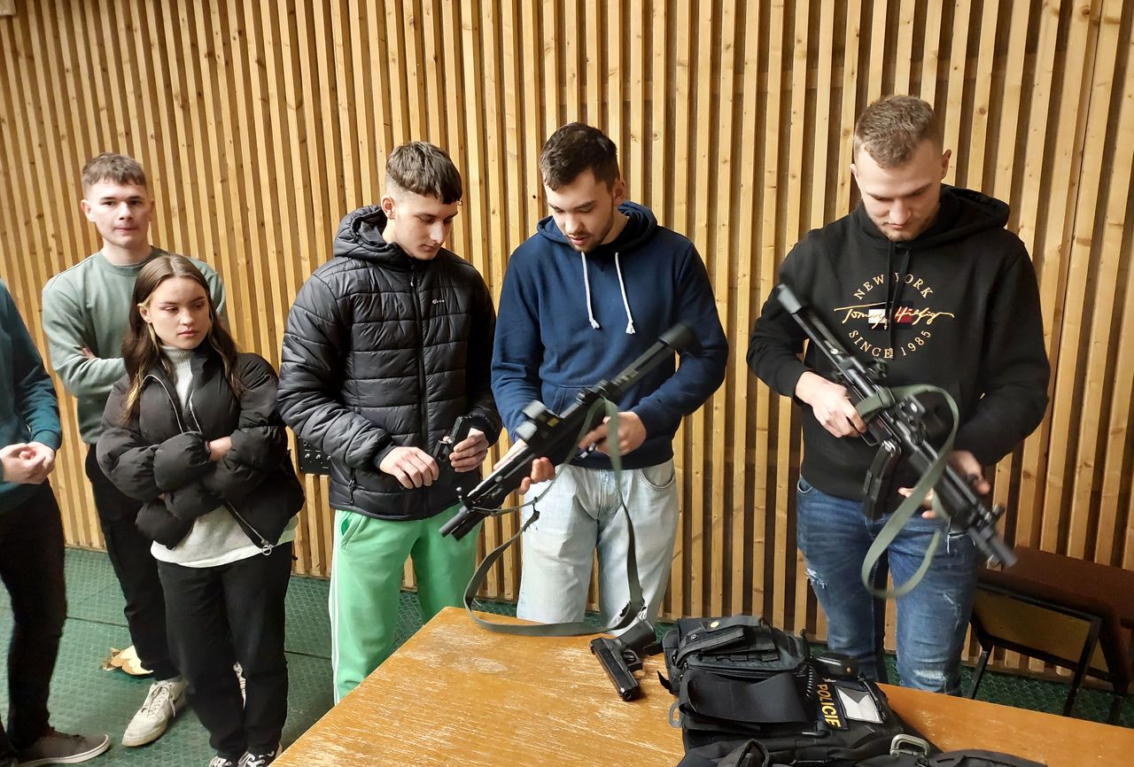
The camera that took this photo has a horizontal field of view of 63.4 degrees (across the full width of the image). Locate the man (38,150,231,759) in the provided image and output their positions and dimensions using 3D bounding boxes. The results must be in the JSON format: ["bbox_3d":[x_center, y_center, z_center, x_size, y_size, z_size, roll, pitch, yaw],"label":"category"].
[{"bbox_3d":[-1.184,0.228,2.682,0.510,1.750,0.440,-5,15,-15],"label":"man"}]

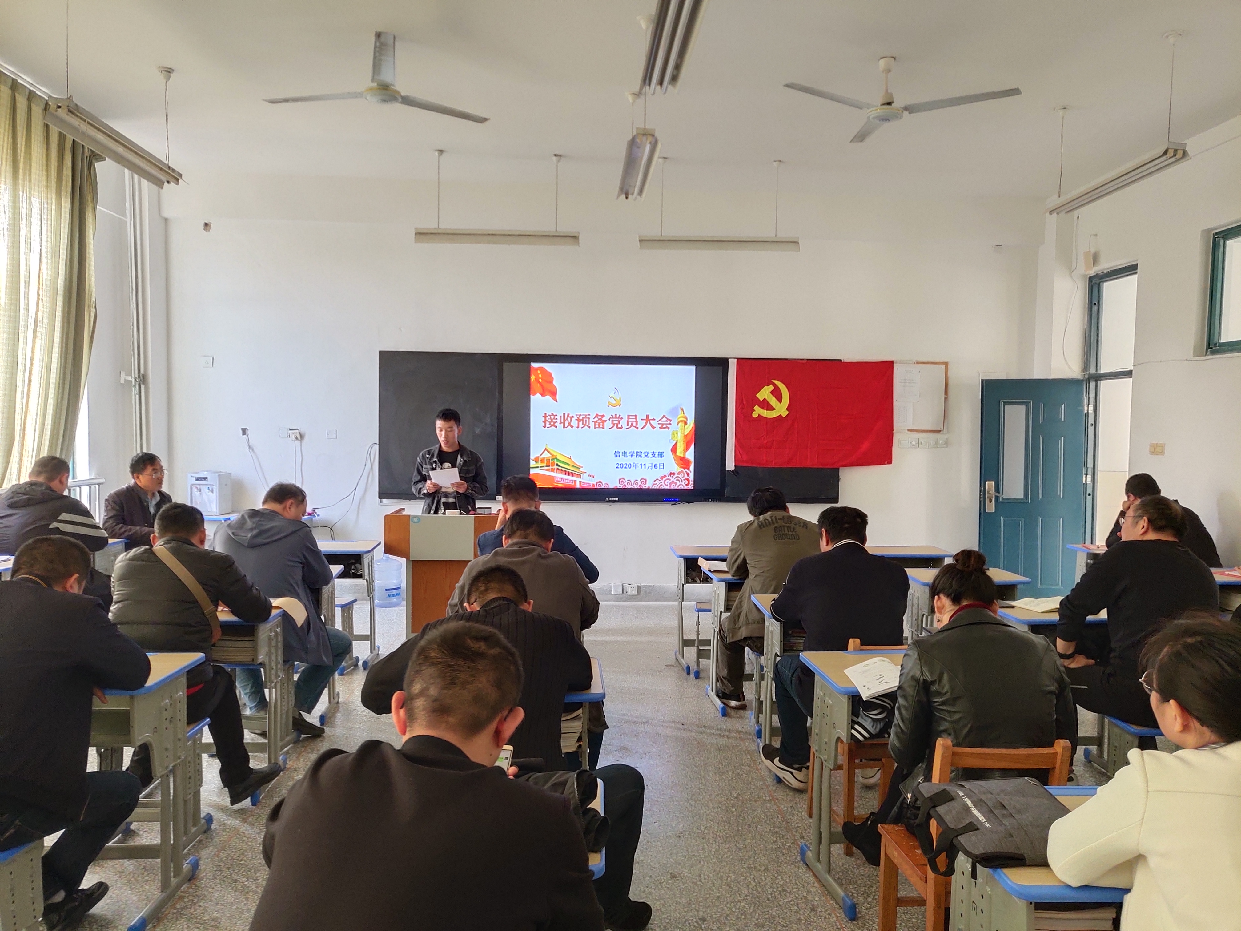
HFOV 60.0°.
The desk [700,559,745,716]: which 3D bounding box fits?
[{"bbox_3d":[0.797,0.992,6.158,0.610,0.750,0.480,1,3,-3],"label":"desk"}]

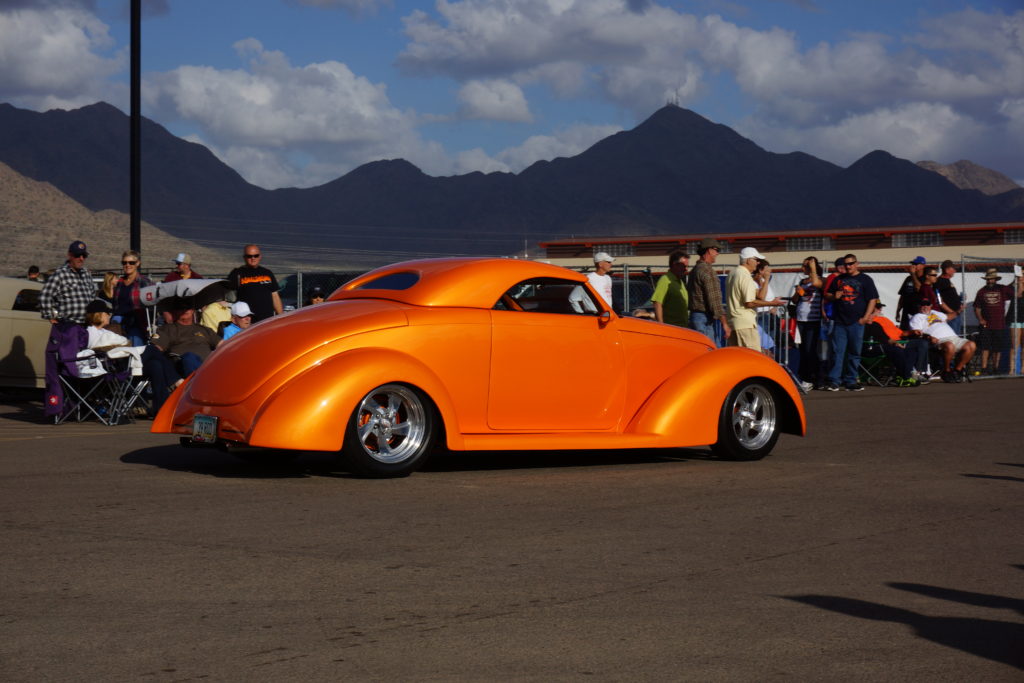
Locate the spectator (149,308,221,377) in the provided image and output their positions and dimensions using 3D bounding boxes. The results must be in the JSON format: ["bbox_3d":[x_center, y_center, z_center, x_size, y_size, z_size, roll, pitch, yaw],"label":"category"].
[{"bbox_3d":[-3.104,0.173,20.393,0.640,1.200,0.880,0,1,-7],"label":"spectator"}]

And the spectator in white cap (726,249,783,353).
[{"bbox_3d":[2.646,-0.156,23.189,0.580,1.770,0.520,0,1,-9],"label":"spectator in white cap"}]

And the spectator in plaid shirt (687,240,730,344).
[{"bbox_3d":[2.077,-0.165,22.789,0.400,1.800,0.520,0,1,-24],"label":"spectator in plaid shirt"}]

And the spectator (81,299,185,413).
[{"bbox_3d":[-3.568,0.203,19.993,0.920,1.150,0.560,0,1,7],"label":"spectator"}]

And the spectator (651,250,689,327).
[{"bbox_3d":[1.792,-0.158,24.290,0.380,1.750,0.540,0,1,28],"label":"spectator"}]

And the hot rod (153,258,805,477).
[{"bbox_3d":[-0.126,0.133,14.734,4.560,1.400,1.830,-1,1,-33],"label":"hot rod"}]

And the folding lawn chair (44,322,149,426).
[{"bbox_3d":[-3.905,0.309,19.994,0.720,0.940,0.800,0,1,13],"label":"folding lawn chair"}]

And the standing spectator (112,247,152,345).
[{"bbox_3d":[-3.782,-0.066,21.190,0.500,1.660,0.340,0,1,-1],"label":"standing spectator"}]

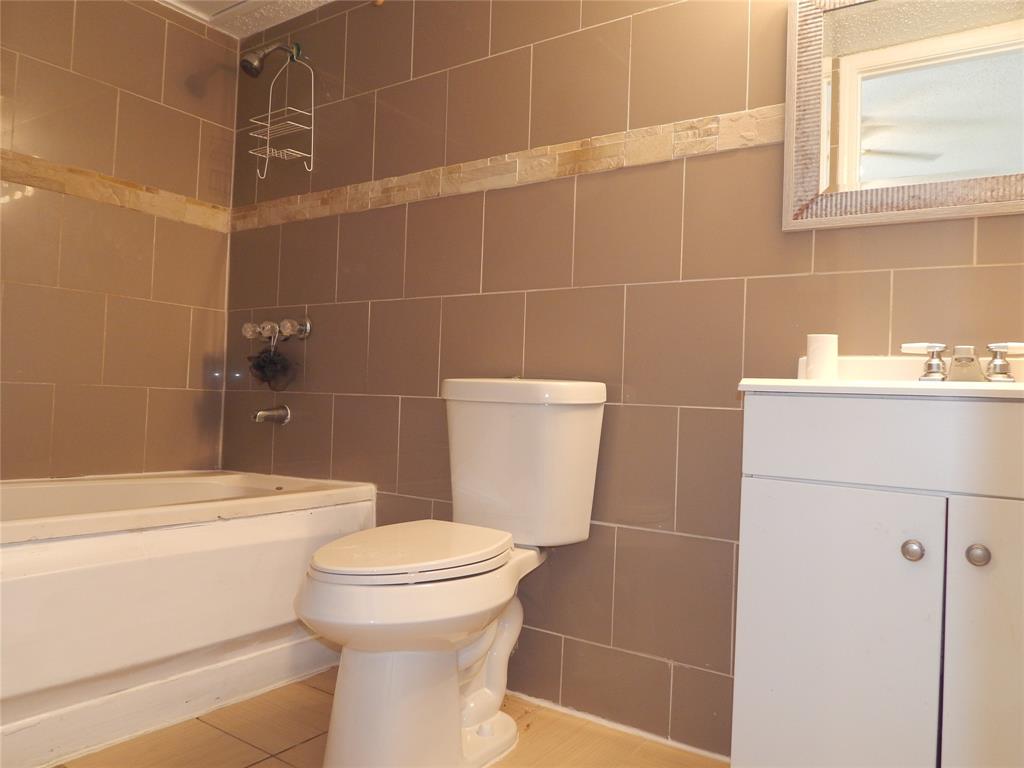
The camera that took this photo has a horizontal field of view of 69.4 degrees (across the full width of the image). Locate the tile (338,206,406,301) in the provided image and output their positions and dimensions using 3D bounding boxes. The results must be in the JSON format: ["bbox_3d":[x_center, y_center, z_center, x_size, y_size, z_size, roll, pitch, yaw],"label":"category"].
[{"bbox_3d":[-0.453,-0.413,2.389,0.299,0.294,0.010,1,-2,34],"label":"tile"}]

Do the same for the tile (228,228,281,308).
[{"bbox_3d":[-0.955,-0.426,2.747,0.302,0.297,0.012,1,-1,35],"label":"tile"}]

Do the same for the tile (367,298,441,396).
[{"bbox_3d":[-0.336,-0.112,2.308,0.300,0.300,0.010,1,-1,34],"label":"tile"}]

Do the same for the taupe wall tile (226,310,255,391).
[{"bbox_3d":[-1.026,-0.126,2.782,0.155,0.300,0.012,1,-1,35],"label":"taupe wall tile"}]

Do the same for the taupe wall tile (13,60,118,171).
[{"bbox_3d":[-1.403,-0.838,2.333,0.010,0.292,0.299,1,-2,34],"label":"taupe wall tile"}]

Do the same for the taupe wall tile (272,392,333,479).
[{"bbox_3d":[-0.722,0.183,2.559,0.300,0.300,0.010,1,-1,34],"label":"taupe wall tile"}]

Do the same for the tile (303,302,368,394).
[{"bbox_3d":[-0.586,-0.117,2.480,0.300,0.300,0.012,1,-1,35],"label":"tile"}]

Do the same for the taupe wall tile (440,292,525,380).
[{"bbox_3d":[-0.090,-0.107,2.128,0.299,0.299,0.010,1,-2,34],"label":"taupe wall tile"}]

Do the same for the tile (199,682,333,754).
[{"bbox_3d":[-0.557,0.821,1.824,0.298,0.010,0.300,1,-1,34],"label":"tile"}]

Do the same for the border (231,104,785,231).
[{"bbox_3d":[-0.229,-0.608,2.253,2.051,0.092,0.015,1,-1,35],"label":"border"}]

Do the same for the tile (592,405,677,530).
[{"bbox_3d":[0.277,0.205,1.873,0.300,0.302,0.012,1,-1,35],"label":"tile"}]

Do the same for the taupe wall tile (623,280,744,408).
[{"bbox_3d":[0.413,-0.096,1.793,0.300,0.300,0.012,1,-1,35],"label":"taupe wall tile"}]

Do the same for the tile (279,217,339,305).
[{"bbox_3d":[-0.704,-0.422,2.574,0.300,0.299,0.010,1,-1,34],"label":"tile"}]

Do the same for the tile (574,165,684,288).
[{"bbox_3d":[0.295,-0.399,1.877,0.299,0.294,0.010,1,-2,34],"label":"tile"}]

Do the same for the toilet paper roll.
[{"bbox_3d":[0.613,-0.047,1.462,0.060,0.100,0.060,1,-1,35],"label":"toilet paper roll"}]

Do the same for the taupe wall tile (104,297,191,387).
[{"bbox_3d":[-1.256,-0.138,2.567,0.010,0.299,0.299,1,-2,34],"label":"taupe wall tile"}]

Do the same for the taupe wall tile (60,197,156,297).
[{"bbox_3d":[-1.342,-0.445,2.463,0.012,0.297,0.300,1,-1,35],"label":"taupe wall tile"}]

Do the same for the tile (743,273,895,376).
[{"bbox_3d":[0.662,-0.091,1.621,0.300,0.300,0.010,1,-1,34],"label":"tile"}]

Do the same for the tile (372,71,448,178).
[{"bbox_3d":[-0.318,-0.806,2.326,0.300,0.295,0.012,1,-1,35],"label":"tile"}]

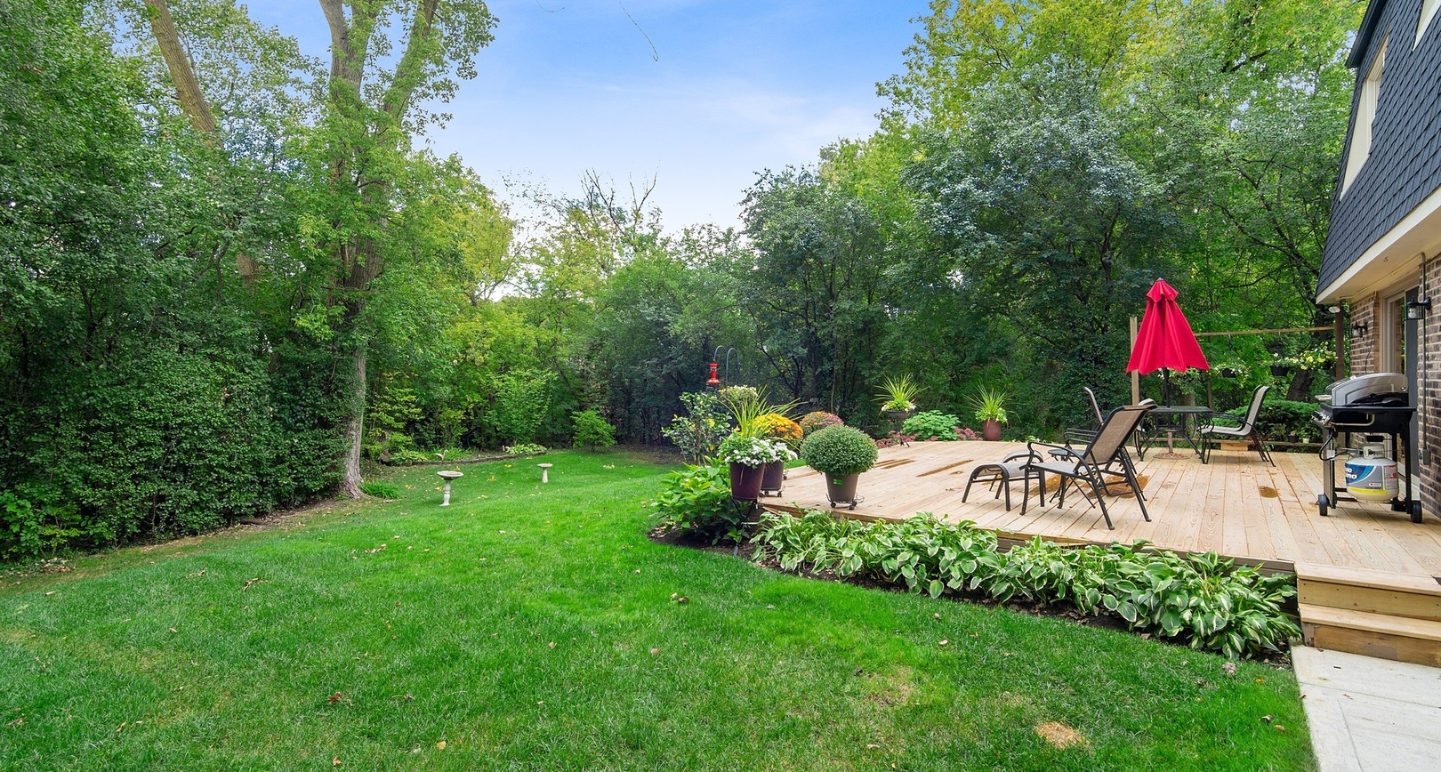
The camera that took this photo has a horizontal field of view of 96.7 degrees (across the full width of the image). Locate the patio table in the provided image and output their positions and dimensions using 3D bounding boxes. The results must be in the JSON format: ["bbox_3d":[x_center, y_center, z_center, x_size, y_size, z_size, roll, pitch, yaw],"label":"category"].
[{"bbox_3d":[6.417,0.673,9.084,0.960,0.700,0.960,1,1,30],"label":"patio table"}]

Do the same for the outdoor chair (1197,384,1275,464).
[{"bbox_3d":[7.006,0.514,8.760,0.780,1.030,0.580,1,1,29],"label":"outdoor chair"}]

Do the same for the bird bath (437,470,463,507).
[{"bbox_3d":[-4.393,1.660,10.431,0.400,0.575,0.400,0,1,0],"label":"bird bath"}]

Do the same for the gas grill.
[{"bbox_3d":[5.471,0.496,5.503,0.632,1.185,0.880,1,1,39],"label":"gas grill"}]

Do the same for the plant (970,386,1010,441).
[{"bbox_3d":[4.979,0.511,11.850,0.660,1.020,0.640,0,1,0],"label":"plant"}]

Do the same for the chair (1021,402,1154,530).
[{"bbox_3d":[2.987,0.617,5.302,0.600,0.950,0.790,-1,1,-40],"label":"chair"}]

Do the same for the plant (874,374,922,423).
[{"bbox_3d":[2.963,0.207,10.700,0.720,0.800,0.700,0,1,0],"label":"plant"}]

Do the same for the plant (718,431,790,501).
[{"bbox_3d":[0.314,0.753,5.950,0.620,0.600,0.580,0,1,0],"label":"plant"}]

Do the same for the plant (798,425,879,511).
[{"bbox_3d":[1.086,0.722,5.894,0.680,0.720,0.680,0,1,0],"label":"plant"}]

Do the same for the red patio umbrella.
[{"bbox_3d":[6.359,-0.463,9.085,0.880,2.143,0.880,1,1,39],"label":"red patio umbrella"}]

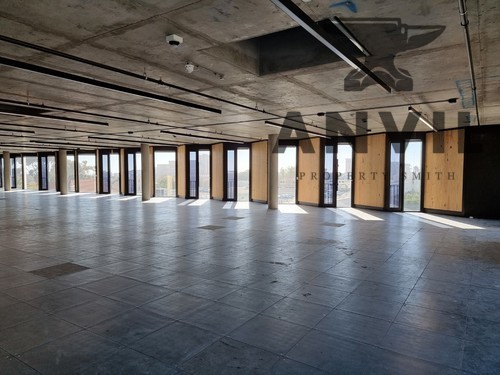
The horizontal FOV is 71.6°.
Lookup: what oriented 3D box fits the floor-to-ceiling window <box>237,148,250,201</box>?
[{"bbox_3d":[-0.310,-0.669,17.640,0.720,2.720,0.100,0,2,4],"label":"floor-to-ceiling window"}]

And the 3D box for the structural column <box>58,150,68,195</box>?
[{"bbox_3d":[-12.046,-1.033,22.435,0.390,3.000,0.390,2,3,33],"label":"structural column"}]

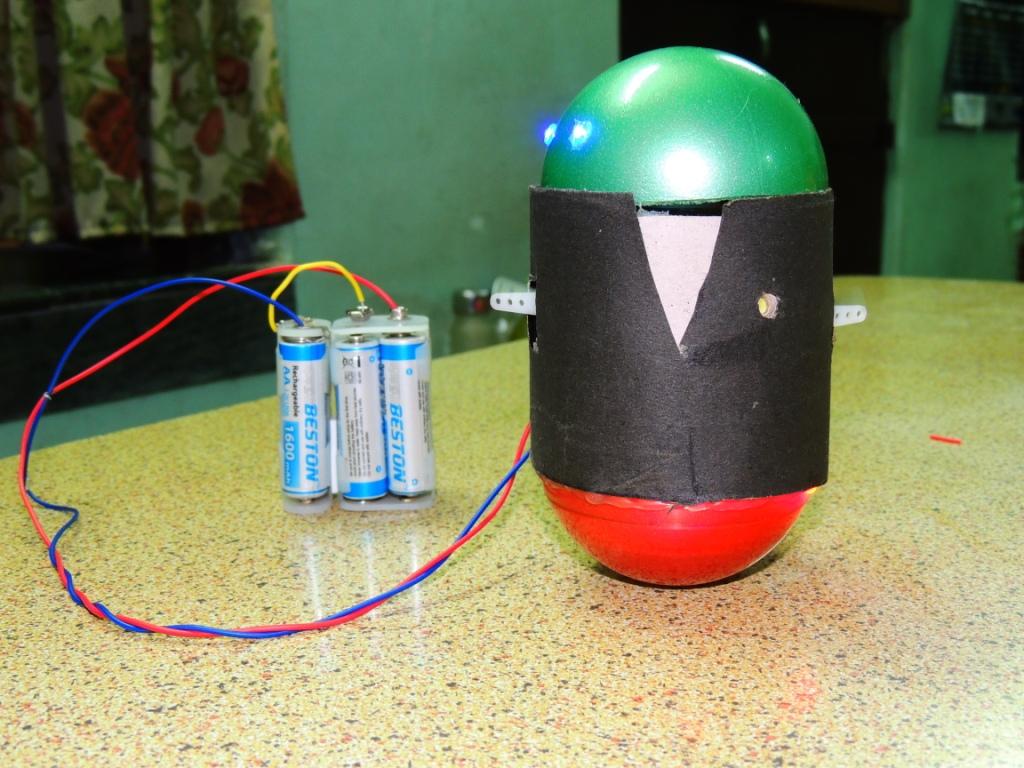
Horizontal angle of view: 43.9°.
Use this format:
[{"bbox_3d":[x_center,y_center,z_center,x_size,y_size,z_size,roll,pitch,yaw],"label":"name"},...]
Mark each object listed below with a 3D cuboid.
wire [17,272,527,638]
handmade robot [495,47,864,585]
[{"bbox_3d":[-0.062,0.010,0.353,0.142,0.079,0.118,-1,10,0],"label":"wire"},{"bbox_3d":[0.043,-0.016,0.324,0.095,0.136,0.077,0,10,5],"label":"handmade robot"}]

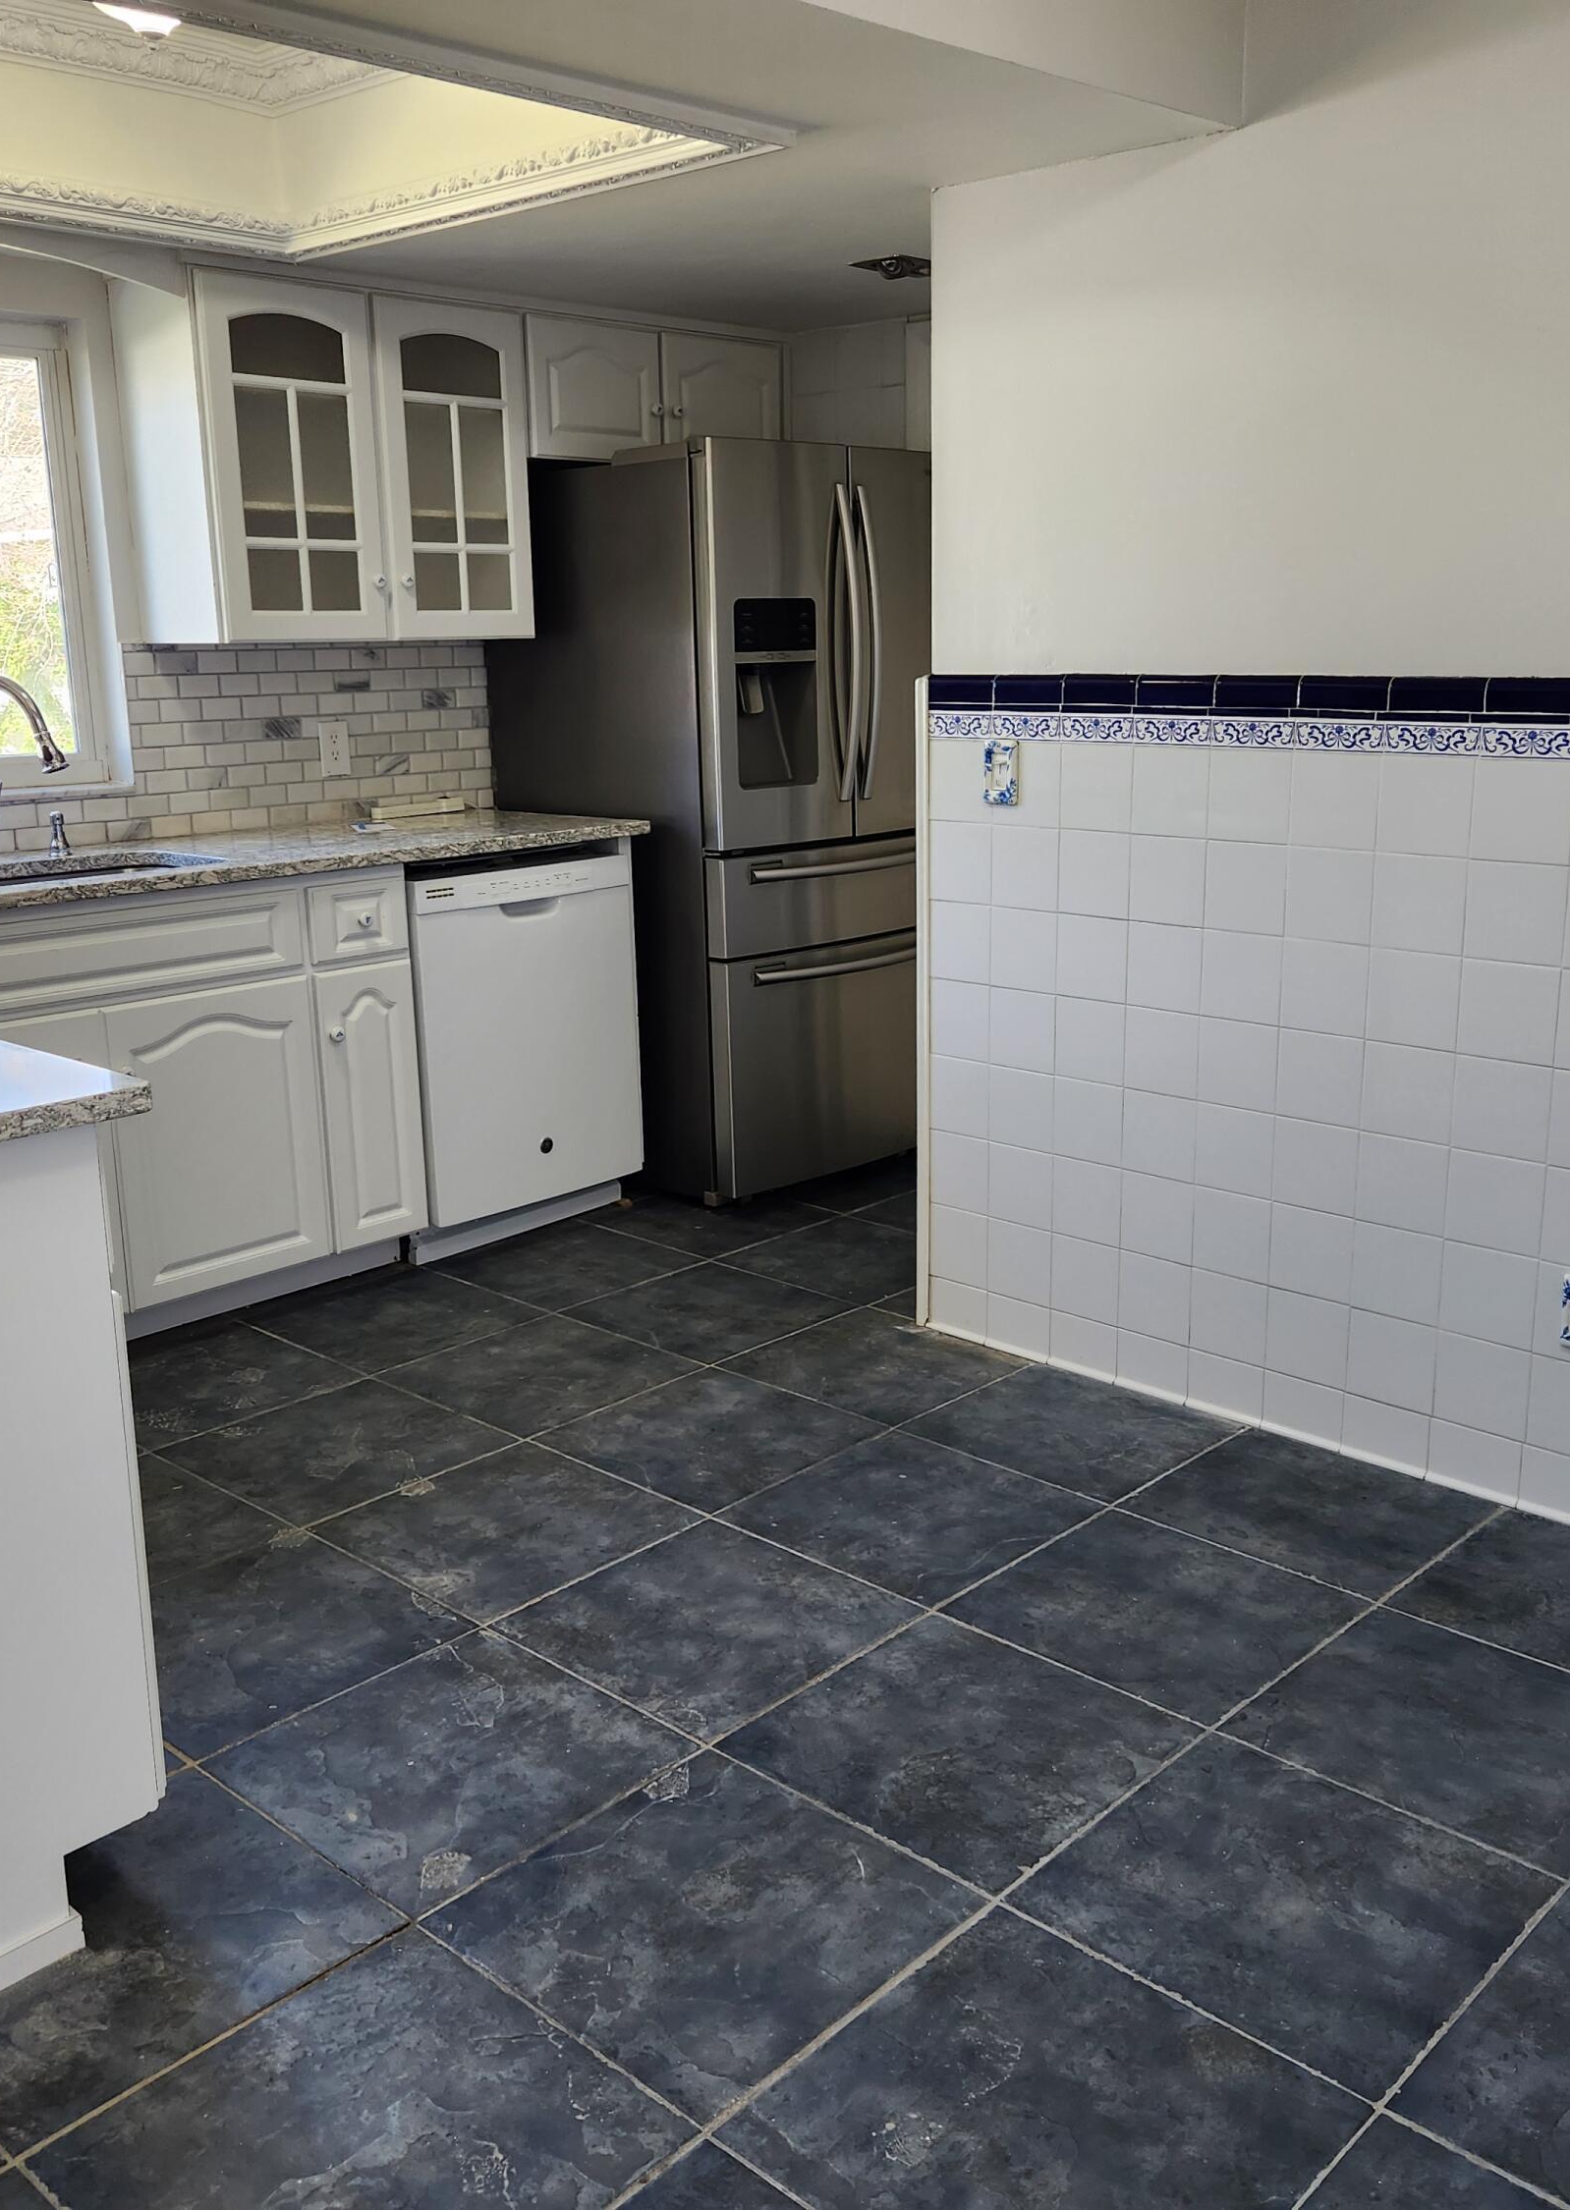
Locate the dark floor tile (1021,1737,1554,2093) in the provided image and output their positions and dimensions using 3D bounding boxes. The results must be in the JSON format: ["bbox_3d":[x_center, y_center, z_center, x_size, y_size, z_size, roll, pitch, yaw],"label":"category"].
[{"bbox_3d":[0.557,0.882,2.178,0.450,0.013,0.450,12,19,42],"label":"dark floor tile"}]

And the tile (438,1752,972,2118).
[{"bbox_3d":[-0.087,0.900,2.169,0.452,0.015,0.452,12,19,42],"label":"tile"}]

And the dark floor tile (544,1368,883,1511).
[{"bbox_3d":[-0.130,0.587,3.420,0.452,0.015,0.452,12,19,42],"label":"dark floor tile"}]

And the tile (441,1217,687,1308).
[{"bbox_3d":[-0.491,0.356,4.358,0.466,0.010,0.452,12,19,42],"label":"tile"}]

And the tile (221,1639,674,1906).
[{"bbox_3d":[-0.418,0.825,2.461,0.450,0.013,0.450,12,19,42],"label":"tile"}]

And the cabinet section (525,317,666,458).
[{"bbox_3d":[-0.557,-1.692,4.683,0.333,0.319,0.431,12,19,41],"label":"cabinet section"}]

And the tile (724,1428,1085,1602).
[{"bbox_3d":[0.203,0.655,3.104,0.450,0.013,0.450,12,19,42],"label":"tile"}]

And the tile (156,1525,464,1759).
[{"bbox_3d":[-0.750,0.754,2.764,0.450,0.013,0.450,12,19,42],"label":"tile"}]

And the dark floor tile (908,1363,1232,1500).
[{"bbox_3d":[0.506,0.577,3.429,0.452,0.015,0.425,12,19,42],"label":"dark floor tile"}]

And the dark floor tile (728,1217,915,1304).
[{"bbox_3d":[0.160,0.345,4.373,0.452,0.010,0.452,12,19,42],"label":"dark floor tile"}]

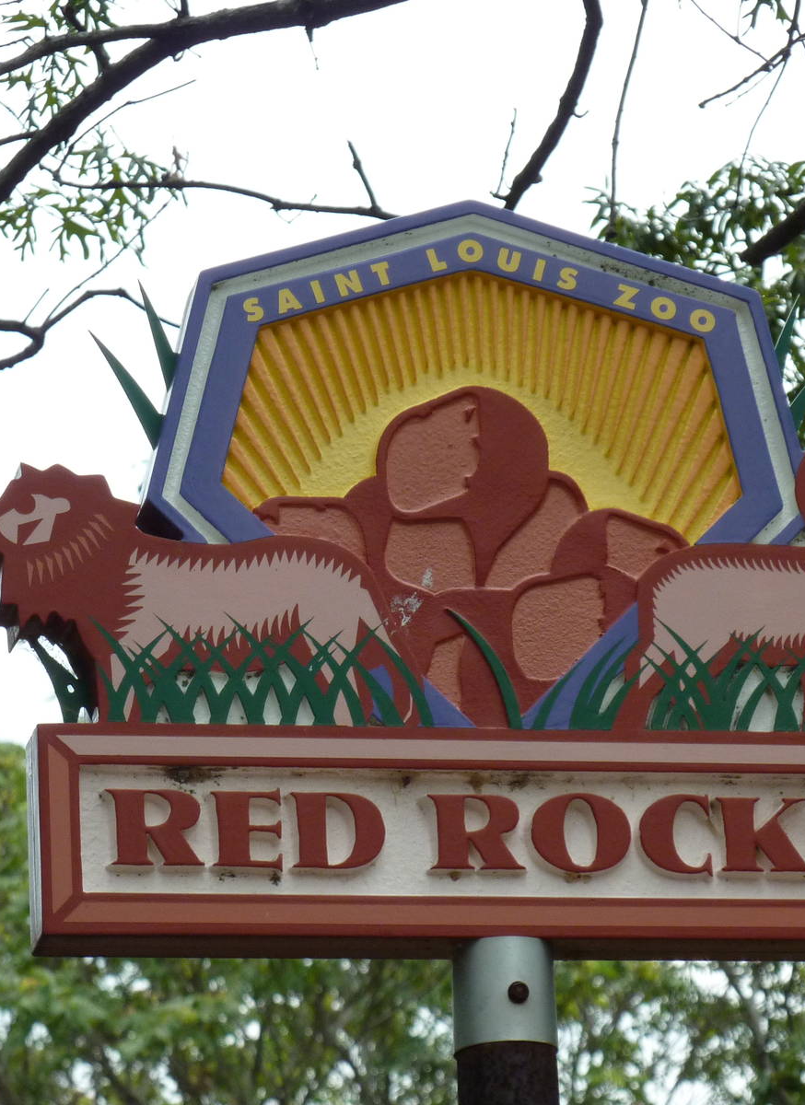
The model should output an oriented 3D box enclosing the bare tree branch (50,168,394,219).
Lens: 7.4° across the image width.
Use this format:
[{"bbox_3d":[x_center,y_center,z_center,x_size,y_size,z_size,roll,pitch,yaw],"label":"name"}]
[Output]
[{"bbox_3d":[-0.217,-0.438,7.650,0.430,0.060,0.100,-2,-16,0],"label":"bare tree branch"}]

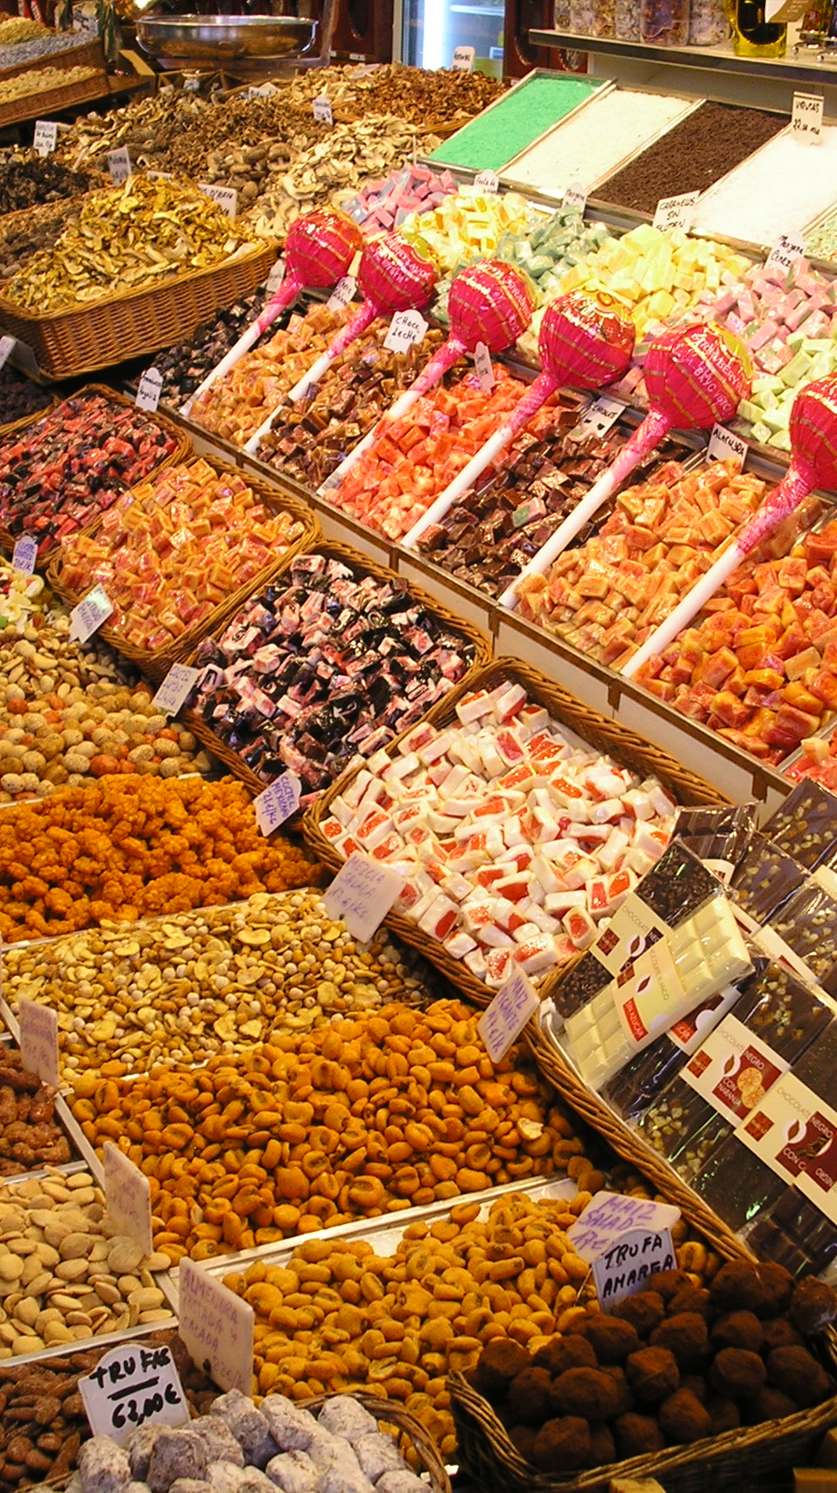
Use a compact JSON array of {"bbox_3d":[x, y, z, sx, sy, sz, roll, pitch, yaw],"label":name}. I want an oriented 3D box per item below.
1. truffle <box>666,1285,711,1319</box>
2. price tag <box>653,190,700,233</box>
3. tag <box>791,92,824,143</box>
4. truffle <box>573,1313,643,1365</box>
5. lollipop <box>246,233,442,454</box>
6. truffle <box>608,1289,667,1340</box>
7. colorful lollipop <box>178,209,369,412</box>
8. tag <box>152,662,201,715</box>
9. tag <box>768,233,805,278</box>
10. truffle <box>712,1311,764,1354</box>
[{"bbox_3d":[0.154,0.321,1.249,0.029,0.028,0.029,1,22,0],"label":"truffle"},{"bbox_3d":[0.302,-0.627,2.566,0.058,0.045,0.003,20,3,40],"label":"price tag"},{"bbox_3d":[0.458,-0.739,2.568,0.003,0.056,0.056,-12,25,-30],"label":"tag"},{"bbox_3d":[0.110,0.349,1.285,0.038,0.032,0.035,1,21,0],"label":"truffle"},{"bbox_3d":[-0.102,-0.498,2.719,0.106,0.349,0.106,39,3,-38],"label":"lollipop"},{"bbox_3d":[0.124,0.324,1.243,0.032,0.031,0.032,1,22,0],"label":"truffle"},{"bbox_3d":[-0.202,-0.575,2.910,0.106,0.349,0.106,39,3,-38],"label":"colorful lollipop"},{"bbox_3d":[-0.237,-0.056,2.140,0.036,0.052,0.004,18,-14,36],"label":"tag"},{"bbox_3d":[0.374,-0.500,2.230,0.004,0.050,0.048,13,14,-37],"label":"tag"},{"bbox_3d":[0.180,0.332,1.229,0.031,0.030,0.031,1,22,0],"label":"truffle"}]

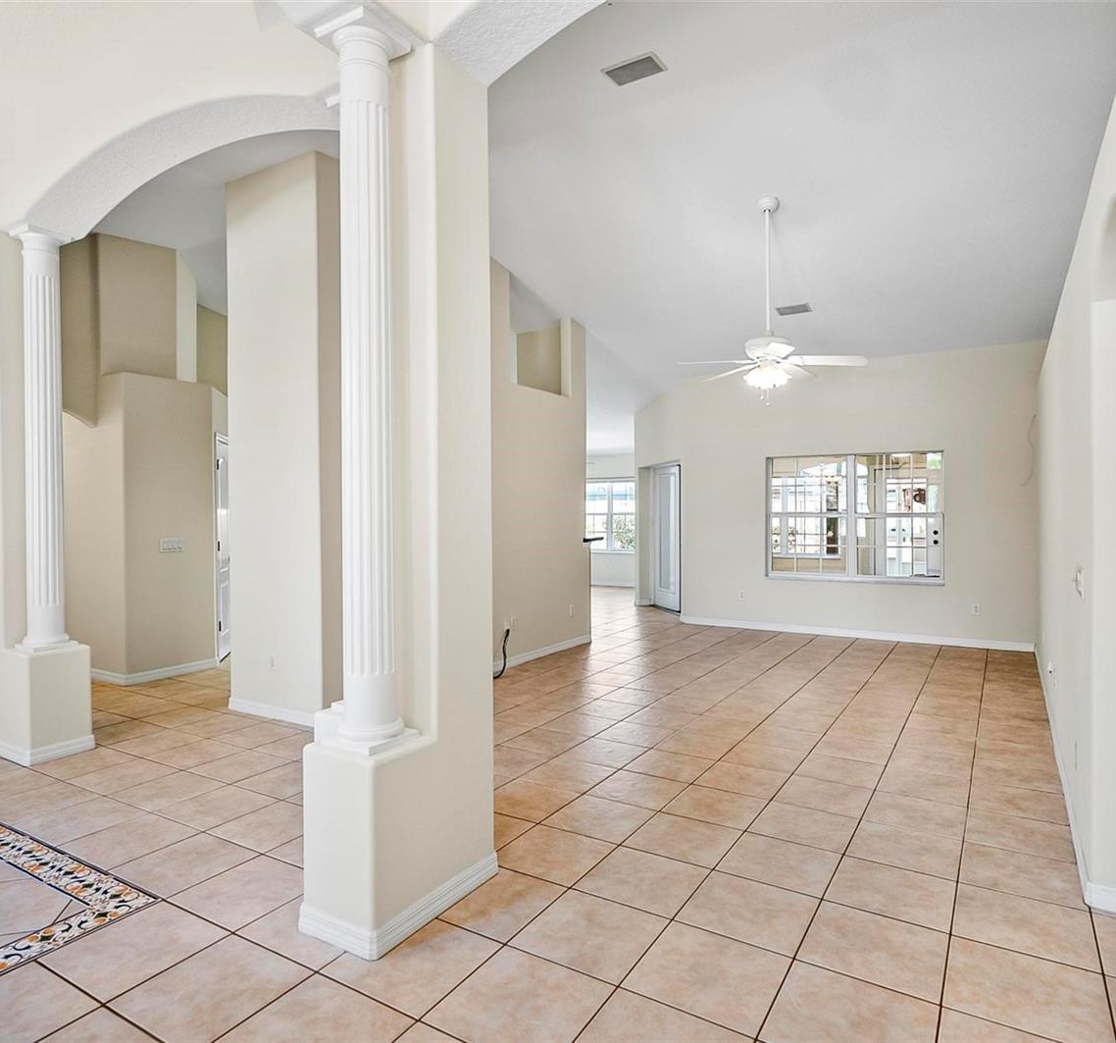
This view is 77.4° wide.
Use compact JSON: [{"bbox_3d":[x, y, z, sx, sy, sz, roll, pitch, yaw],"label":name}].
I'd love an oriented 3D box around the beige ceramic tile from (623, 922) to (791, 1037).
[{"bbox_3d":[0.463,1.384,2.132,0.400,0.012,0.400,0,1,31],"label":"beige ceramic tile"}]

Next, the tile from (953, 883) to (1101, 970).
[{"bbox_3d":[1.585,1.373,2.375,0.400,0.010,0.400,0,1,32],"label":"tile"}]

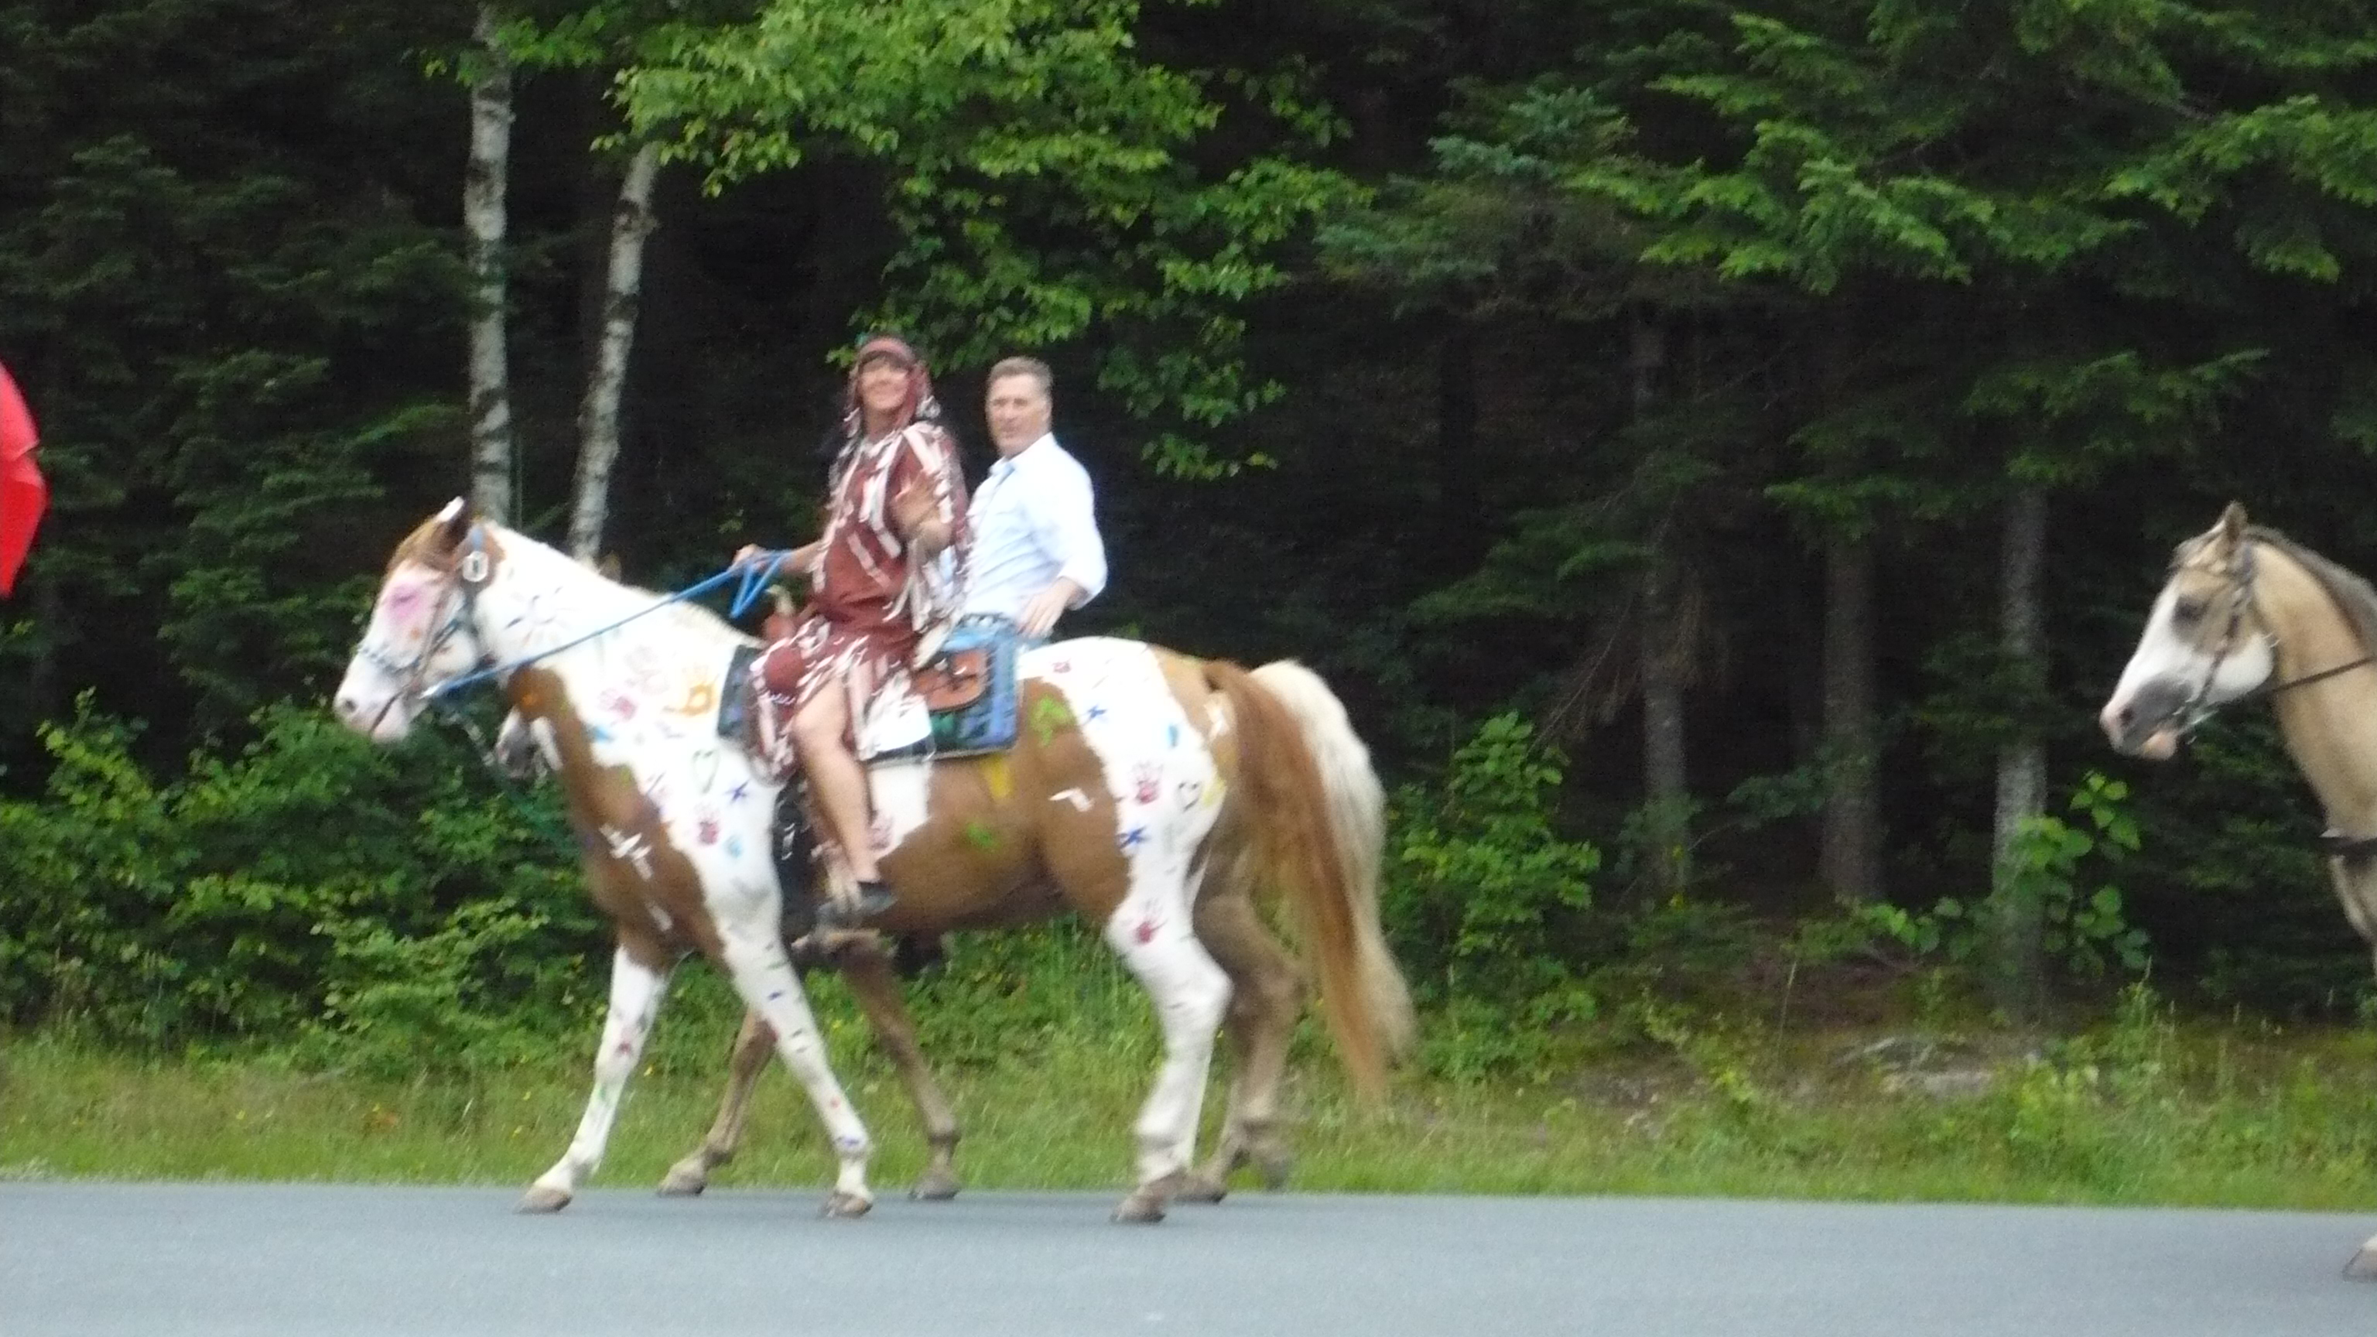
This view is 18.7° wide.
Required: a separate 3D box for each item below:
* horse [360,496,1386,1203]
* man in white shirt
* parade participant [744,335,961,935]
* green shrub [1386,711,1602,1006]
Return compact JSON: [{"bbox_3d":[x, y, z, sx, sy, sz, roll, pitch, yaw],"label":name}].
[{"bbox_3d":[-0.822,0.493,18.500,2.720,1.840,0.650,0,0,2],"label":"horse"},{"bbox_3d":[-0.527,-0.037,19.200,0.620,1.550,0.650,0,0,-28],"label":"man in white shirt"},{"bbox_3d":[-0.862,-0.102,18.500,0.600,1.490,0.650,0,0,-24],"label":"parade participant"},{"bbox_3d":[0.996,0.639,23.500,0.720,1.000,0.720,0,0,0],"label":"green shrub"}]

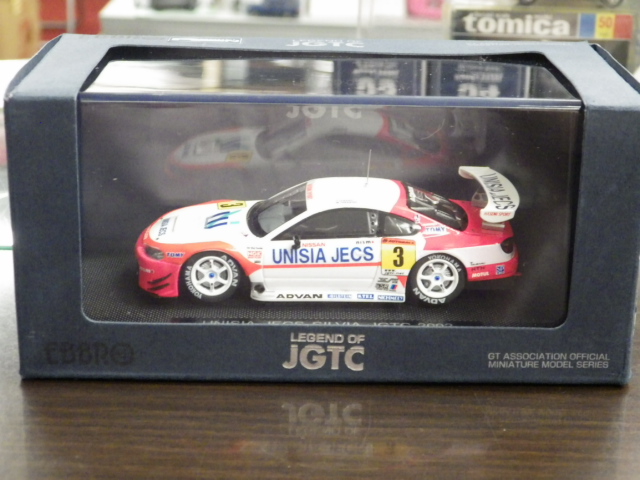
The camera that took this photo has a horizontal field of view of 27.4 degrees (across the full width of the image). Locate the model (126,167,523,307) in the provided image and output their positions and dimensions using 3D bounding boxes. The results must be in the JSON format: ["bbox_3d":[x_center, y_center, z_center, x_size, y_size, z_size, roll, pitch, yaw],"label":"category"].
[{"bbox_3d":[0.001,-0.003,0.359,0.102,0.028,0.043,0,19,-2],"label":"model"}]

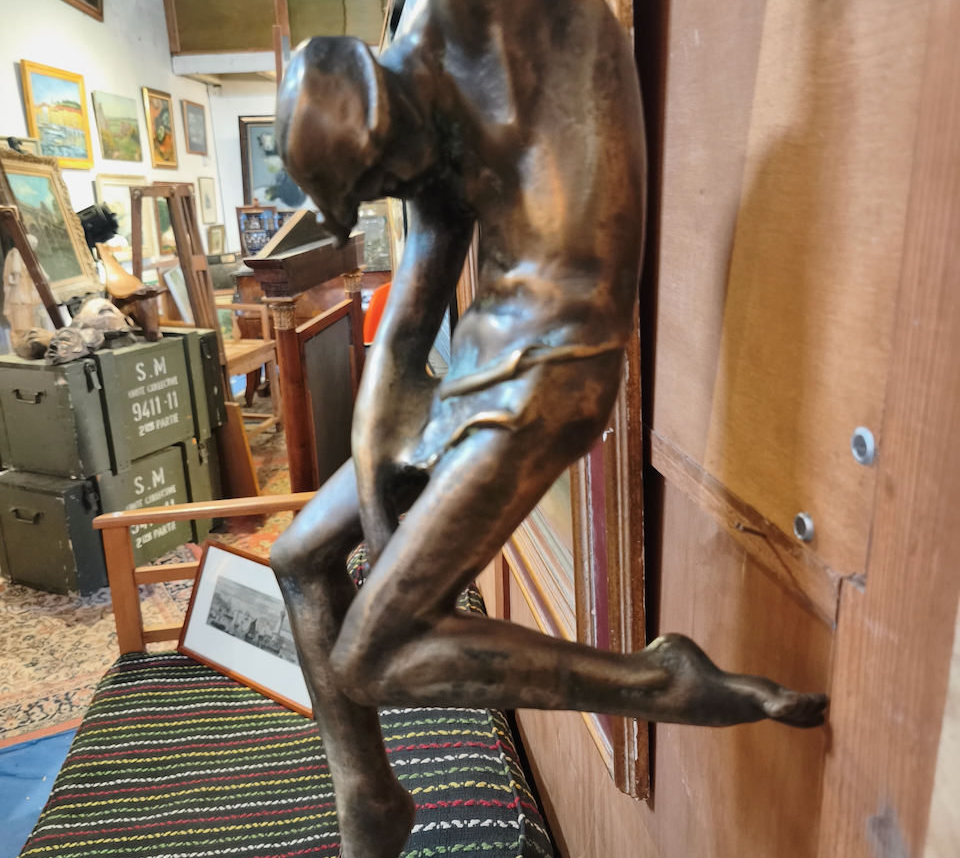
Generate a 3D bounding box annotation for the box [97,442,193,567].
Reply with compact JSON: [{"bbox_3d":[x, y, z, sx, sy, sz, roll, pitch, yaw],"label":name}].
[{"bbox_3d":[-1.236,0.250,2.886,0.389,0.350,0.625,6,18,26],"label":"box"}]

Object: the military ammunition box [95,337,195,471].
[{"bbox_3d":[-1.235,-0.114,2.884,0.389,0.350,0.625,6,18,25],"label":"military ammunition box"}]

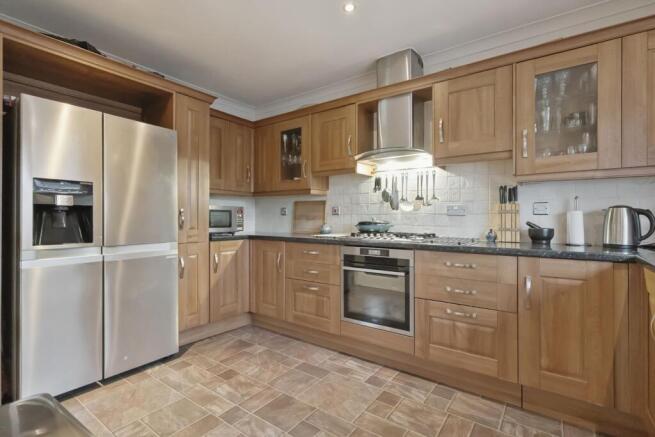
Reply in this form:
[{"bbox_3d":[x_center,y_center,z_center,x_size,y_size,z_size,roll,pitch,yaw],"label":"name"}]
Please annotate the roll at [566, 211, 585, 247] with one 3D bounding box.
[{"bbox_3d":[1.630,0.058,1.910,0.095,0.230,0.095,0,0,34],"label":"roll"}]

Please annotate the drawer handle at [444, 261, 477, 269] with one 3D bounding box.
[{"bbox_3d":[0.839,0.291,1.831,0.178,0.018,0.030,0,0,34],"label":"drawer handle"}]

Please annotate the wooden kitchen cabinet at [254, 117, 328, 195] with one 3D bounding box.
[{"bbox_3d":[-0.422,-0.641,3.212,0.860,0.794,0.325,0,0,34],"label":"wooden kitchen cabinet"}]

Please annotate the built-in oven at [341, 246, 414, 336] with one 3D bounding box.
[{"bbox_3d":[0.508,0.515,2.377,0.595,0.595,0.560,0,0,35],"label":"built-in oven"}]

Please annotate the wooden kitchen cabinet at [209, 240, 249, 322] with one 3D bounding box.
[{"bbox_3d":[-0.923,0.578,2.764,0.025,0.725,0.410,0,0,37],"label":"wooden kitchen cabinet"}]

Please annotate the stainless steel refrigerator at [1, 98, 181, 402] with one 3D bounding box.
[{"bbox_3d":[-1.748,0.208,2.190,0.750,1.800,0.890,0,0,37],"label":"stainless steel refrigerator"}]

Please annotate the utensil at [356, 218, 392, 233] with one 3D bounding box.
[{"bbox_3d":[0.403,0.070,2.550,0.315,0.118,0.280,0,0,18],"label":"utensil"}]

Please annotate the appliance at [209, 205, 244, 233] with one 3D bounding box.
[{"bbox_3d":[-1.165,0.032,3.000,0.360,0.285,0.460,0,0,37],"label":"appliance"}]

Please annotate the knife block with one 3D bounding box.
[{"bbox_3d":[1.317,0.036,2.111,0.155,0.280,0.110,0,0,35],"label":"knife block"}]

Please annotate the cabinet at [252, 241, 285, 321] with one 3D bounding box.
[{"bbox_3d":[-0.553,0.584,2.811,0.406,0.718,0.025,0,0,34],"label":"cabinet"}]

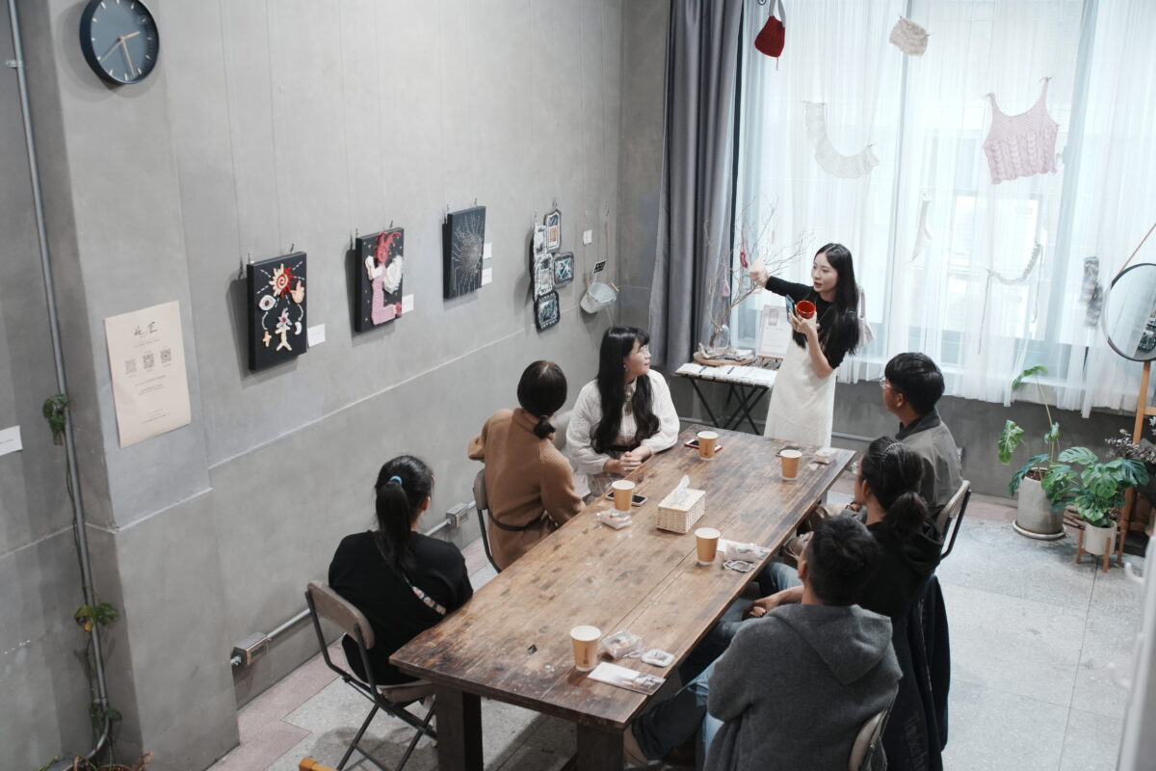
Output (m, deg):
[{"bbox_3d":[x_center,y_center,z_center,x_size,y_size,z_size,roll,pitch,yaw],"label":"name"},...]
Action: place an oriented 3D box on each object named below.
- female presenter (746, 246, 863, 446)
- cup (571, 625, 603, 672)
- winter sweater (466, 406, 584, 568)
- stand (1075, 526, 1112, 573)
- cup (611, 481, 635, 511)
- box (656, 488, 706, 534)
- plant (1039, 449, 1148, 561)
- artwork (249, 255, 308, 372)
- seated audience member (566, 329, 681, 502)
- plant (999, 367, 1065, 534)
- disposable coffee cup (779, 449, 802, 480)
[{"bbox_3d":[1.055,0.145,5.351,0.520,1.640,0.430,14,21,39],"label":"female presenter"},{"bbox_3d":[0.023,0.770,3.276,0.088,0.104,0.088,0,16,0],"label":"cup"},{"bbox_3d":[-0.169,0.478,4.693,0.500,0.740,0.420,15,23,42],"label":"winter sweater"},{"bbox_3d":[2.642,0.811,5.675,0.170,0.172,0.170,-15,22,-41],"label":"stand"},{"bbox_3d":[0.177,0.436,4.401,0.088,0.104,0.088,0,16,0],"label":"cup"},{"bbox_3d":[0.403,0.475,4.293,0.122,0.090,0.215,8,18,26],"label":"box"},{"bbox_3d":[2.556,0.575,5.581,0.470,0.540,0.420,8,18,26],"label":"plant"},{"bbox_3d":[-1.143,-0.287,4.291,0.035,0.390,0.290,14,21,24],"label":"artwork"},{"bbox_3d":[0.274,0.368,5.254,0.600,1.270,0.680,-10,19,-29],"label":"seated audience member"},{"bbox_3d":[2.465,0.332,6.016,0.380,0.900,0.370,8,18,26],"label":"plant"},{"bbox_3d":[0.893,0.338,4.728,0.088,0.104,0.088,0,16,0],"label":"disposable coffee cup"}]

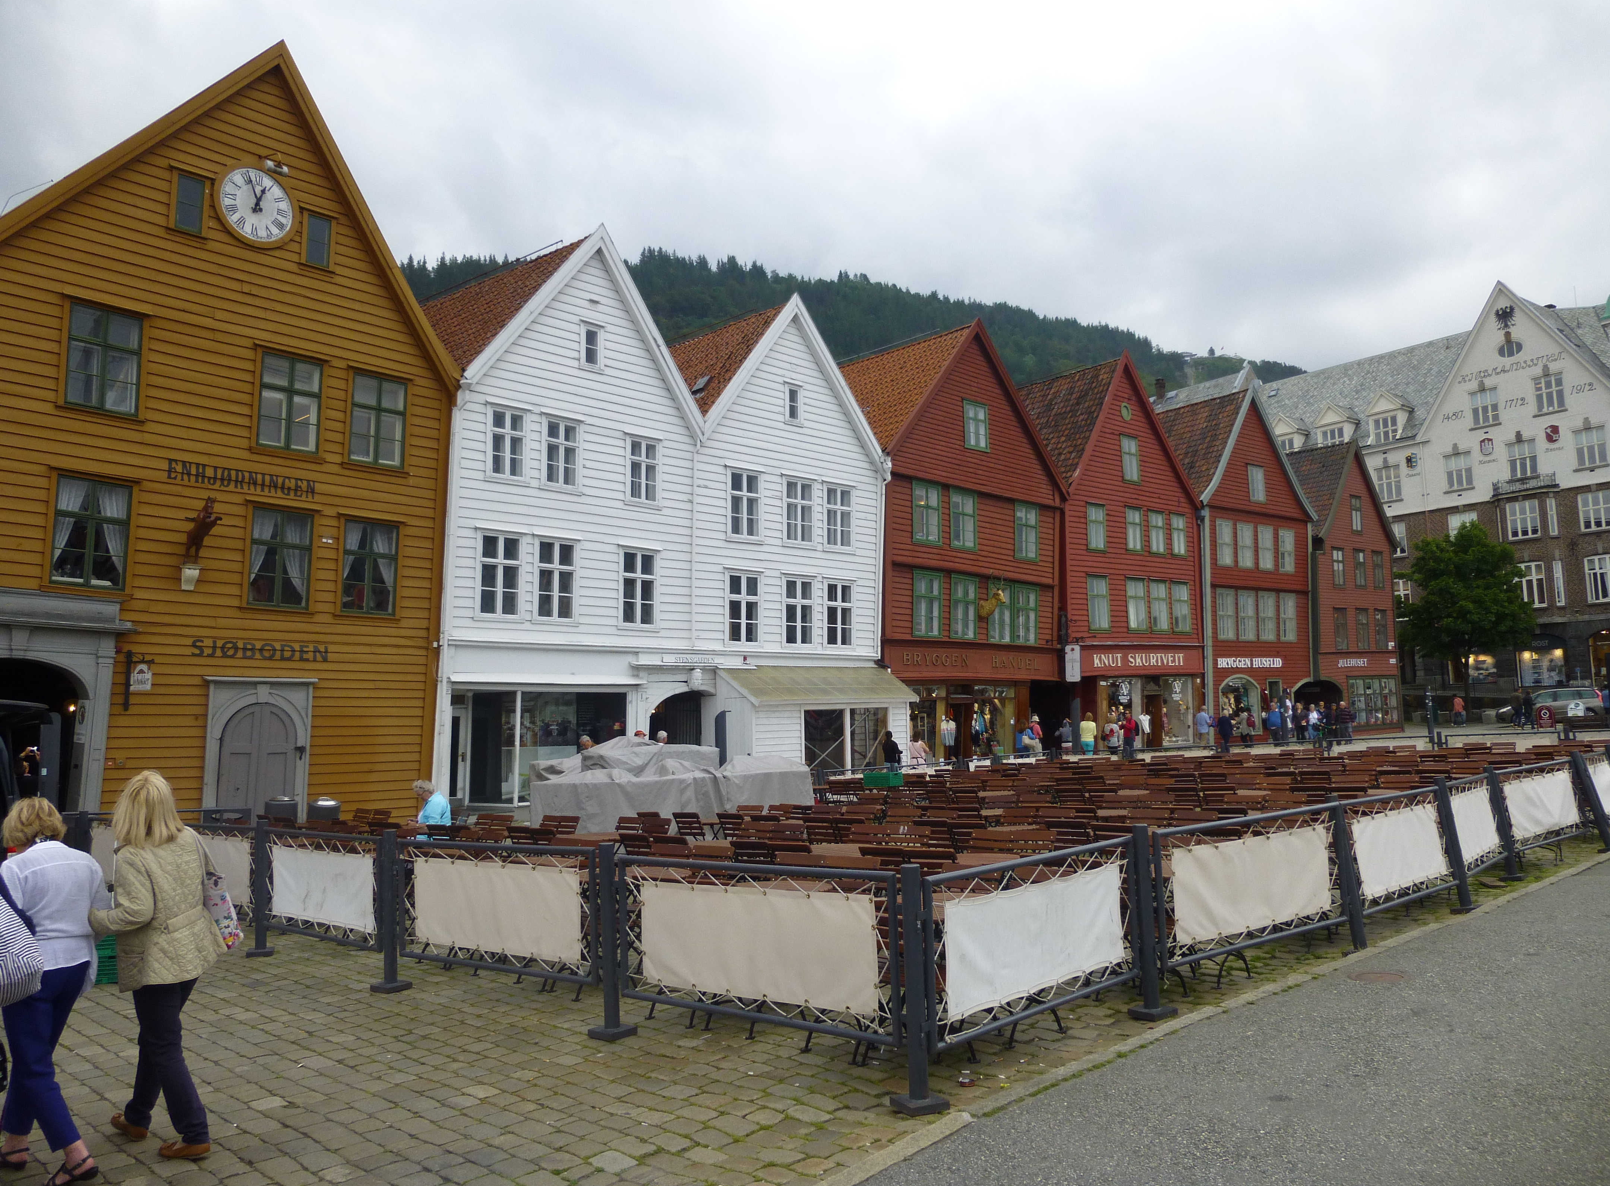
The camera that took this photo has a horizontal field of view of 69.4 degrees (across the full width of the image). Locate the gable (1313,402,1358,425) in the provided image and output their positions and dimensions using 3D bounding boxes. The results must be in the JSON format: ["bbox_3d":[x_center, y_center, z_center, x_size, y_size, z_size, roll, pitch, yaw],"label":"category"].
[{"bbox_3d":[33.449,-11.135,72.945,1.800,1.398,2.135,3,-8,-36],"label":"gable"}]

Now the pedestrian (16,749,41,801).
[{"bbox_3d":[-14.028,3.624,21.000,0.550,1.670,0.400,3,-8,-33],"label":"pedestrian"}]

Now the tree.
[{"bbox_3d":[34.050,1.552,60.600,7.500,10.550,7.500,-6,-8,33],"label":"tree"}]

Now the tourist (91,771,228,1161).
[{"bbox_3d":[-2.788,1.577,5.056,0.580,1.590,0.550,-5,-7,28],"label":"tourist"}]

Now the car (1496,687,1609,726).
[{"bbox_3d":[34.028,5.237,53.000,4.350,1.600,1.770,-4,-7,22],"label":"car"}]

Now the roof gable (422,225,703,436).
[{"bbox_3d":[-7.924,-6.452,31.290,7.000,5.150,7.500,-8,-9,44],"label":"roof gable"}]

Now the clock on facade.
[{"bbox_3d":[-10.888,-7.726,23.103,0.150,1.500,1.500,-7,-9,42],"label":"clock on facade"}]

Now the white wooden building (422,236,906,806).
[{"bbox_3d":[-7.005,-1.456,35.095,12.000,14.250,15.000,-8,-9,44],"label":"white wooden building"}]

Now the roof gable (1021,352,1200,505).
[{"bbox_3d":[11.086,-6.289,49.154,8.700,6.200,6.500,4,-8,-38],"label":"roof gable"}]

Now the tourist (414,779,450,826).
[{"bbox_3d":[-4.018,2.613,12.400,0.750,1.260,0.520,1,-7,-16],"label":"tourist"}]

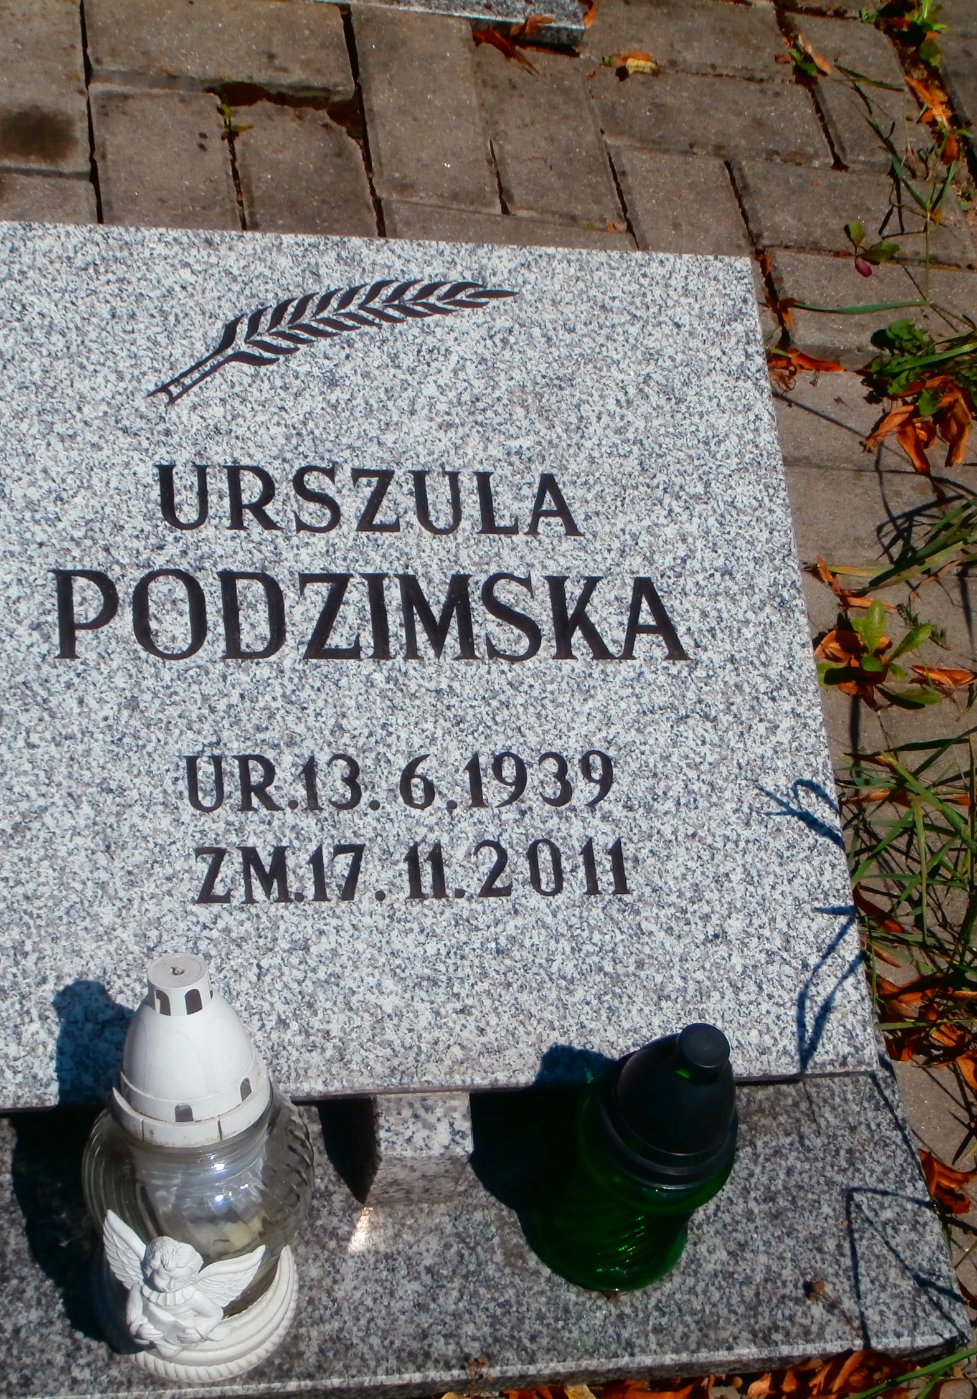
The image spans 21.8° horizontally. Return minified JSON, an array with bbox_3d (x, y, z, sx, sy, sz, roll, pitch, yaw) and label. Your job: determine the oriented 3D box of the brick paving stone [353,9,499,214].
[{"bbox_3d":[-0.058,-0.439,1.984,0.100,0.060,0.200,3,54,-18],"label":"brick paving stone"}]

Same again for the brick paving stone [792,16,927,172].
[{"bbox_3d":[0.309,-0.494,2.161,0.100,0.060,0.200,1,52,-18],"label":"brick paving stone"}]

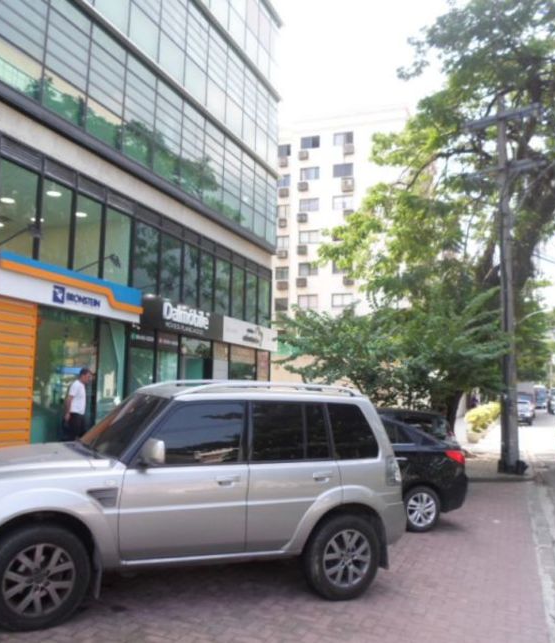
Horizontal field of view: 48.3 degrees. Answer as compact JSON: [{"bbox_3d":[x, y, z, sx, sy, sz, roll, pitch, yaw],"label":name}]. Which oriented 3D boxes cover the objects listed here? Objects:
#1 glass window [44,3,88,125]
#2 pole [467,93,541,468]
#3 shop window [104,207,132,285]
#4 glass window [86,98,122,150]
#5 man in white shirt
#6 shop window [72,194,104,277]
[{"bbox_3d":[-4.596,-5.722,13.597,0.100,2.581,1.265,-2,-8,23],"label":"glass window"},{"bbox_3d":[5.493,-1.027,14.855,1.850,9.100,0.450,-3,-8,30],"label":"pole"},{"bbox_3d":[-3.914,-1.837,15.212,0.100,1.696,1.104,-2,-8,23],"label":"shop window"},{"bbox_3d":[-4.086,-4.669,14.688,0.100,0.800,1.290,-2,-8,23],"label":"glass window"},{"bbox_3d":[-3.388,1.639,10.394,0.360,1.730,0.500,0,-7,5],"label":"man in white shirt"},{"bbox_3d":[-4.347,-1.971,14.221,0.100,1.710,0.969,-2,-8,23],"label":"shop window"}]

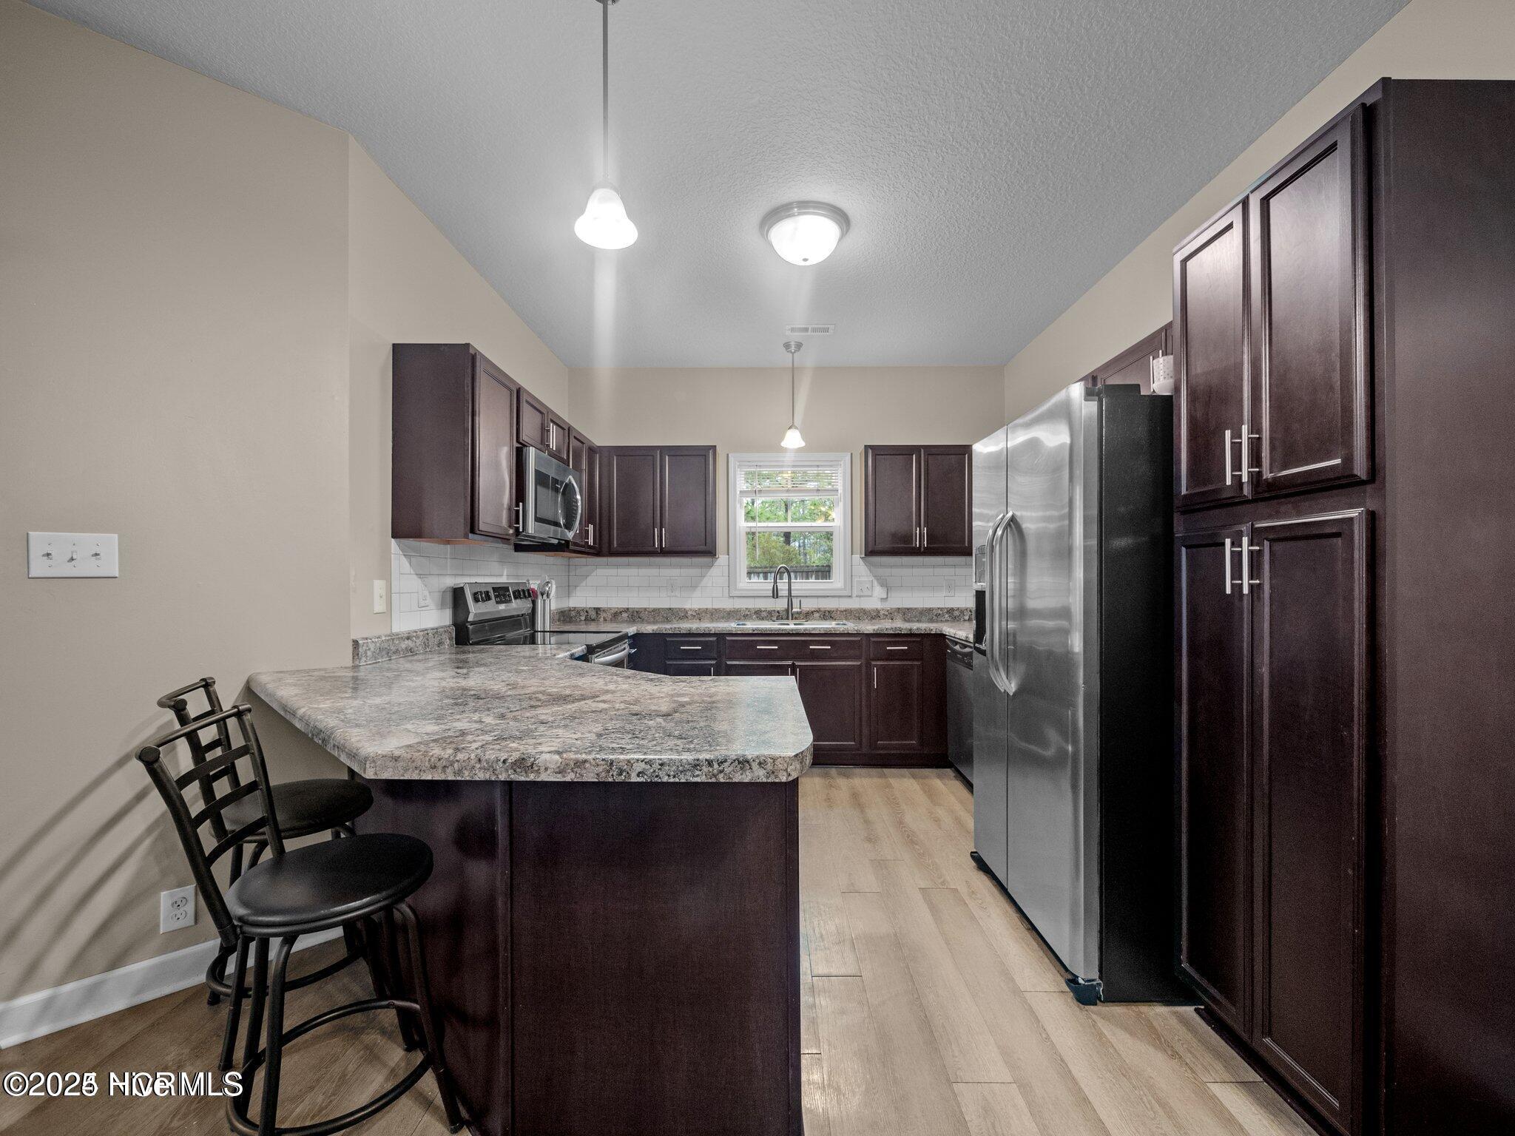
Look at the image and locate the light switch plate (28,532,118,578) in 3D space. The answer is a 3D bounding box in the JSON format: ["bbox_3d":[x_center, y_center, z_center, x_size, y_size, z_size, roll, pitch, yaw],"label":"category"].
[{"bbox_3d":[-1.863,-0.033,1.673,0.165,0.119,0.011,1,-1,-43],"label":"light switch plate"}]

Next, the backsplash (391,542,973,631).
[{"bbox_3d":[0.181,0.086,3.405,3.156,0.382,2.145,0,-1,1],"label":"backsplash"}]

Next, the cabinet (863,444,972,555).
[{"bbox_3d":[1.113,-0.453,4.312,0.761,0.759,0.325,0,-1,1],"label":"cabinet"}]

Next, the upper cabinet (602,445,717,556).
[{"bbox_3d":[-0.665,-0.455,4.333,0.779,0.759,0.325,0,-1,1],"label":"upper cabinet"}]

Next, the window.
[{"bbox_3d":[0.232,-0.316,4.503,0.892,1.046,0.090,0,-1,1],"label":"window"}]

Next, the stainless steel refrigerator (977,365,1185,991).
[{"bbox_3d":[1.303,0.361,2.215,0.865,1.790,0.900,0,-1,1],"label":"stainless steel refrigerator"}]

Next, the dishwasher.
[{"bbox_3d":[1.466,0.827,3.448,0.615,0.818,0.605,0,-1,1],"label":"dishwasher"}]

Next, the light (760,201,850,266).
[{"bbox_3d":[0.209,-1.432,2.700,0.395,0.146,0.395,0,-1,1],"label":"light"}]

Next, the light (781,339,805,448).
[{"bbox_3d":[0.239,-1.148,4.066,0.162,0.672,0.162,0,-1,1],"label":"light"}]

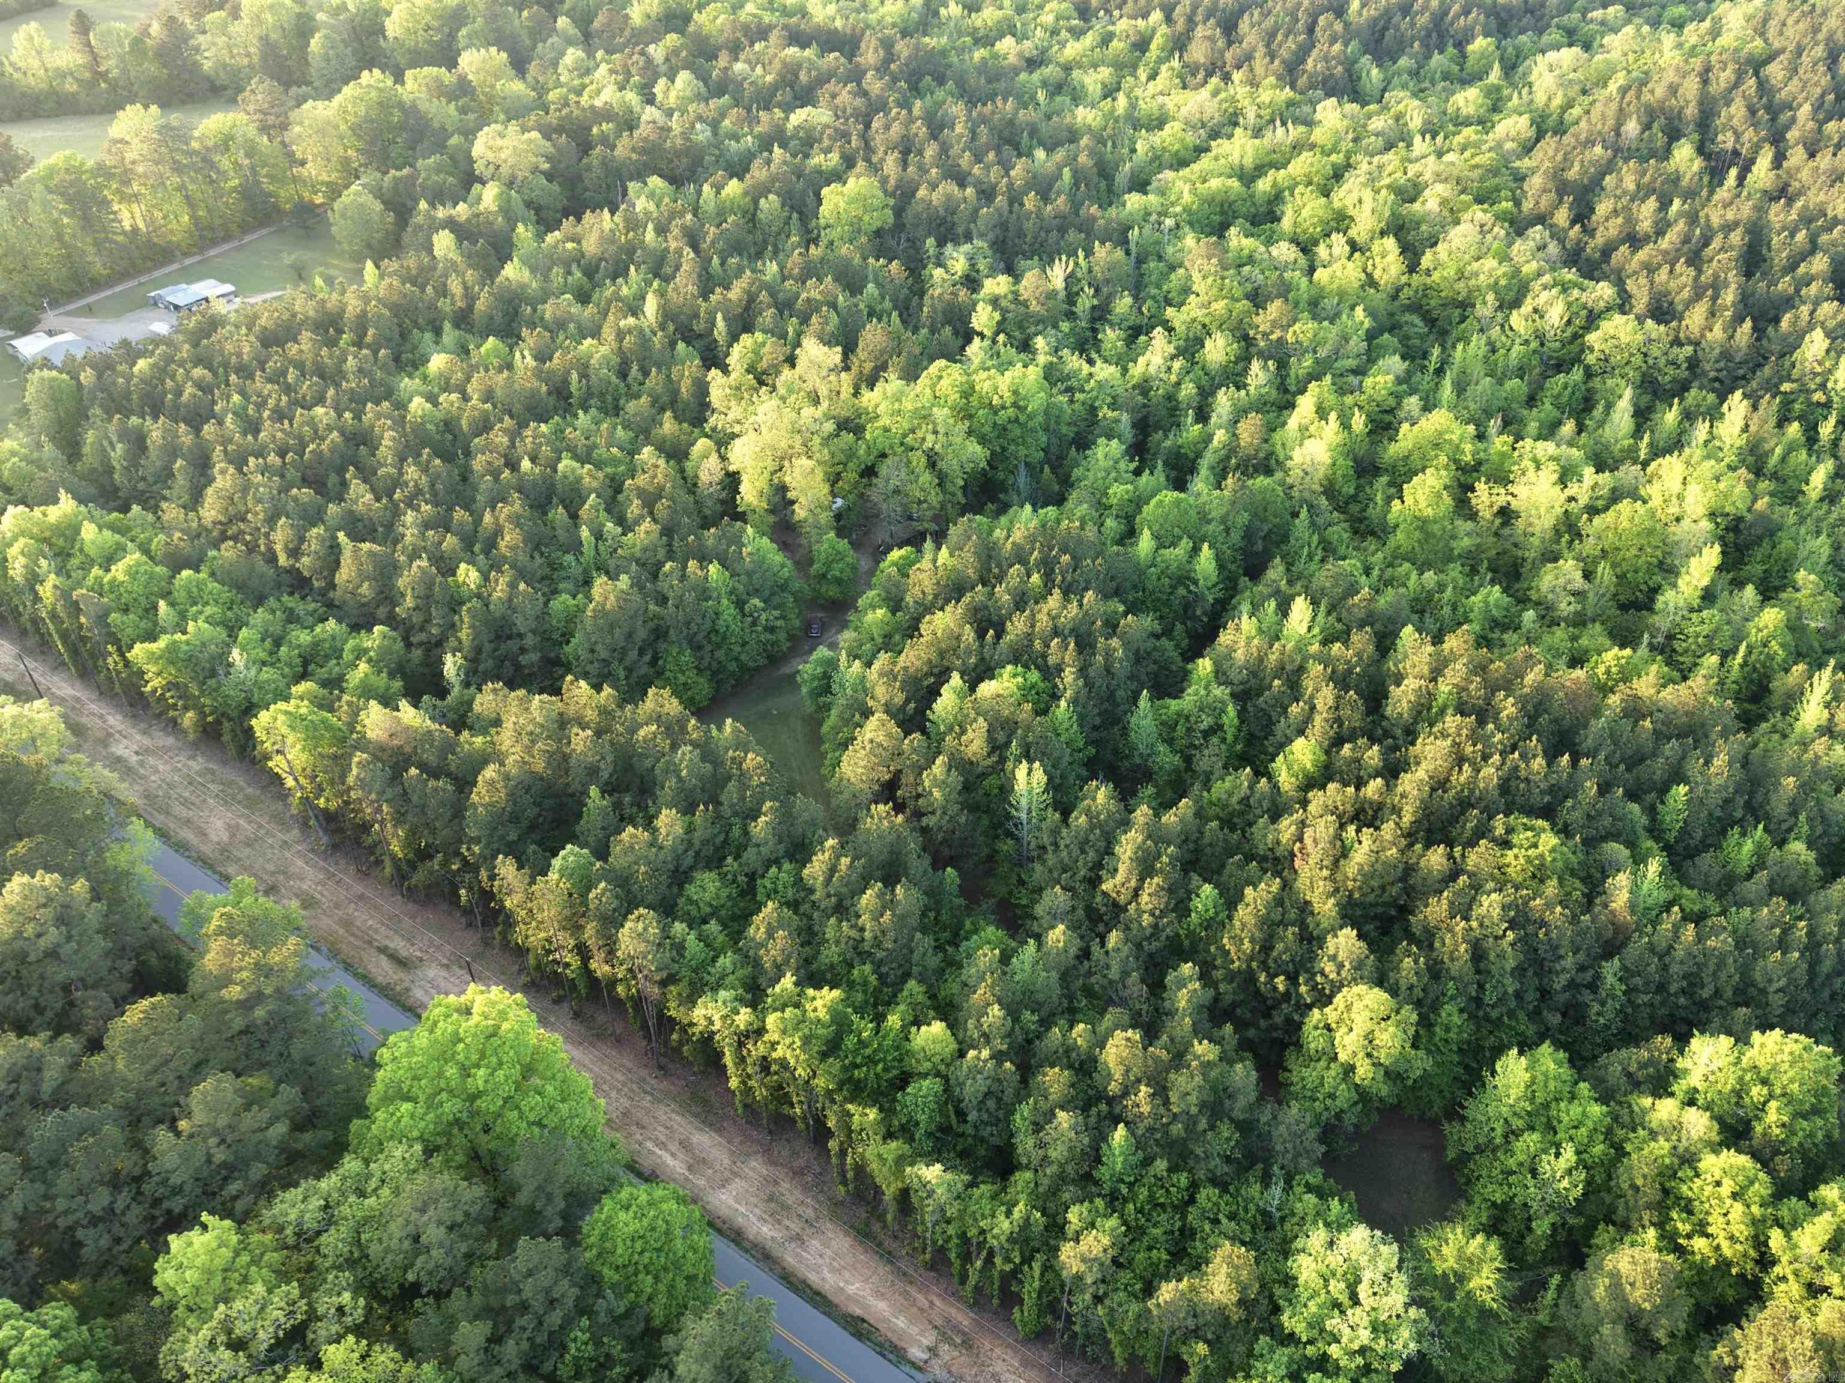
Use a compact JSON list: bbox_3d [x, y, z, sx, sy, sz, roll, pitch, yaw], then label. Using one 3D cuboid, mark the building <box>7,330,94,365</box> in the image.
[{"bbox_3d":[-188.702,-74.730,277.161,16.700,4.200,12.000,25,44,29],"label":"building"}]

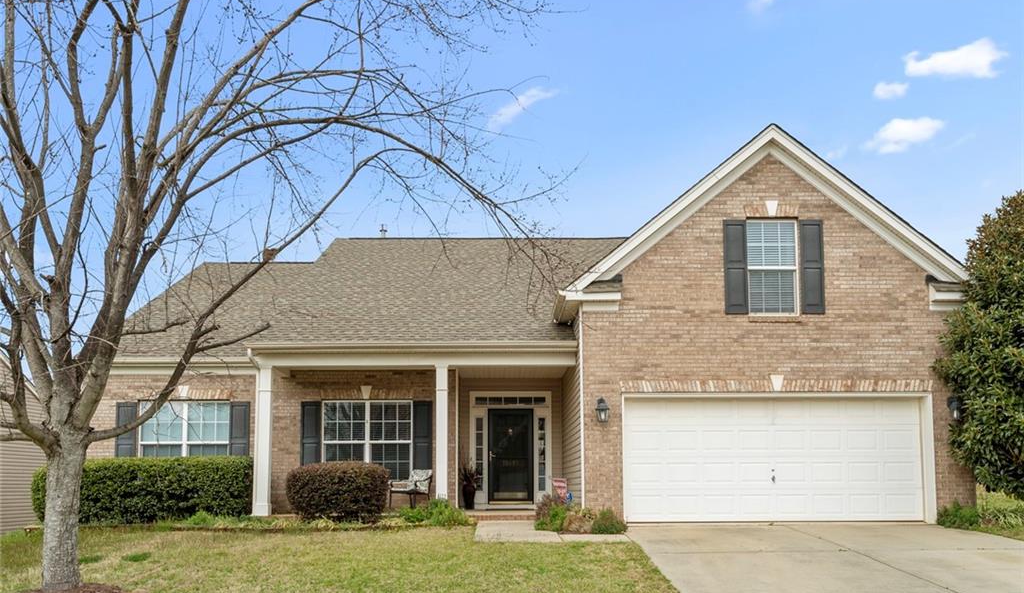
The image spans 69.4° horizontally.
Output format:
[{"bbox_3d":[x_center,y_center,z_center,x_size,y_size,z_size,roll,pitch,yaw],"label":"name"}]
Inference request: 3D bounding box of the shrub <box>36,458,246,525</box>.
[{"bbox_3d":[-6.654,3.493,13.450,3.600,1.180,0.950,0,-10,0],"label":"shrub"}]

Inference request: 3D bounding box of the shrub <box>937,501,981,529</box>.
[{"bbox_3d":[7.025,3.452,11.650,0.600,0.400,0.540,0,-10,0],"label":"shrub"}]

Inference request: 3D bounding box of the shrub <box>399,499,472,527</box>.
[{"bbox_3d":[-1.238,3.566,12.150,1.160,0.420,0.650,0,-10,0],"label":"shrub"}]

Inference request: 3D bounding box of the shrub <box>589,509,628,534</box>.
[{"bbox_3d":[1.475,3.425,11.300,0.520,0.370,0.500,0,-10,0],"label":"shrub"}]

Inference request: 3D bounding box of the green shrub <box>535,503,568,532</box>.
[{"bbox_3d":[0.613,3.424,11.450,0.500,0.400,0.490,0,-10,0],"label":"green shrub"}]

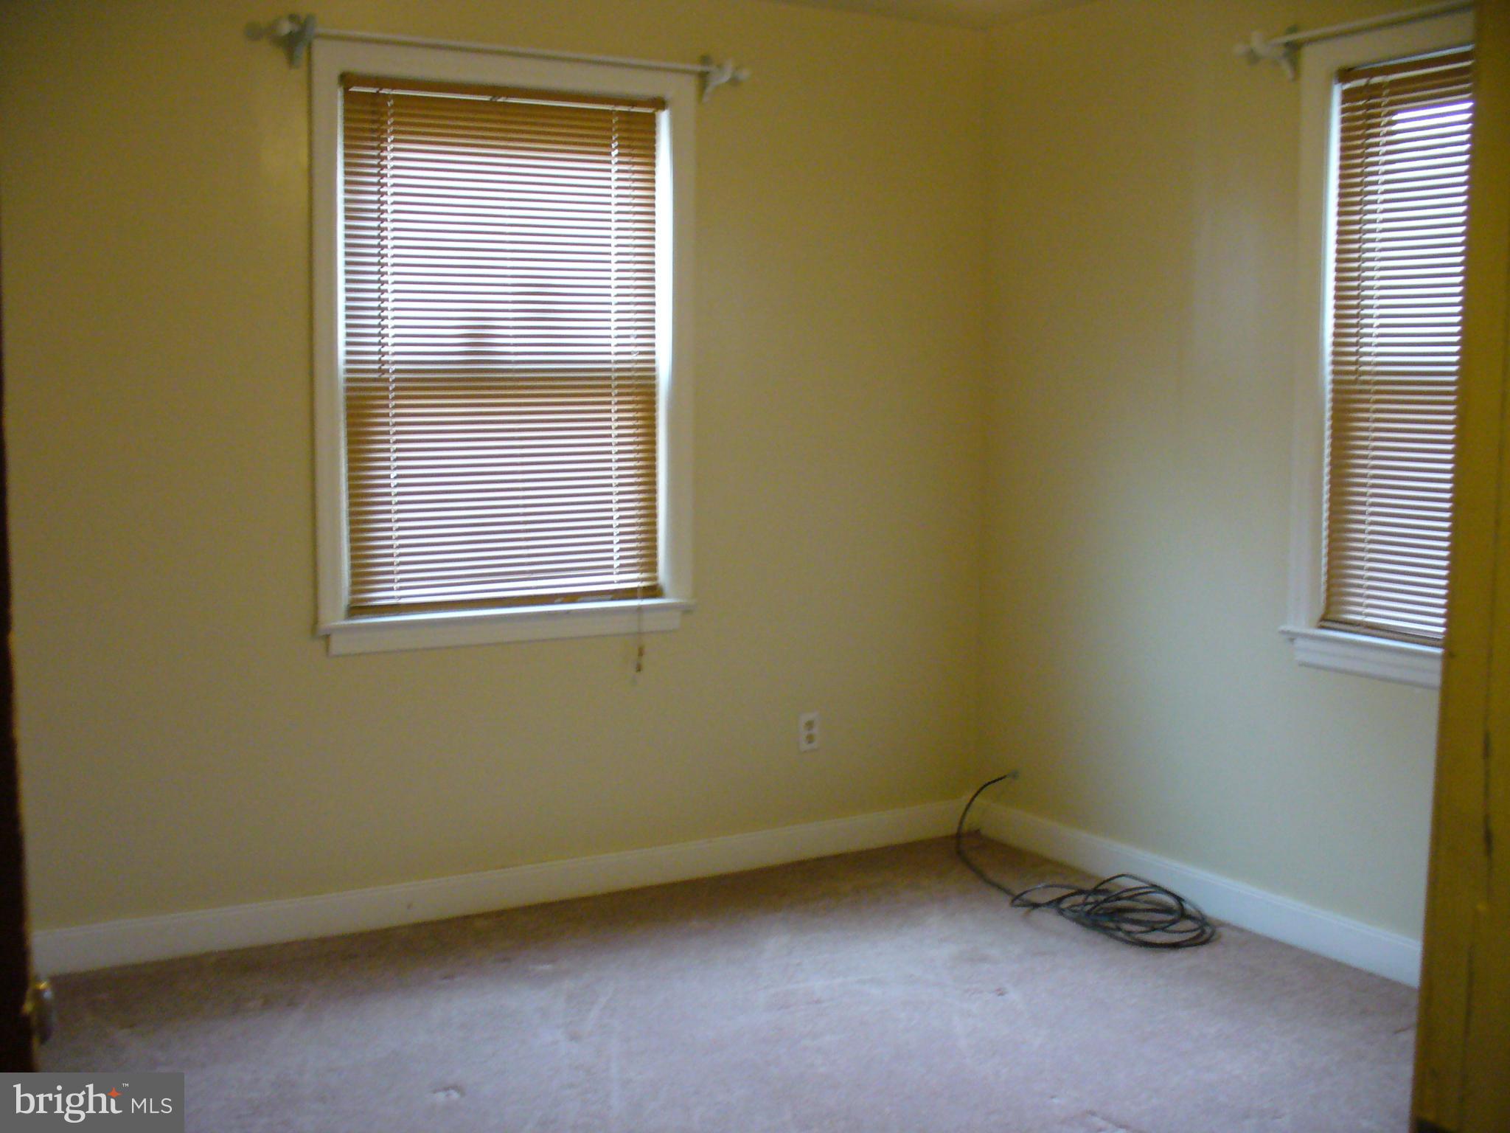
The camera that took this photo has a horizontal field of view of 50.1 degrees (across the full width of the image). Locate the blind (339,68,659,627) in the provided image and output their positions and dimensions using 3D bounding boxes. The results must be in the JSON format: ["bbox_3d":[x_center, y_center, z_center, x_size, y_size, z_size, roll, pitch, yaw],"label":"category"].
[{"bbox_3d":[-0.620,-0.548,4.111,0.865,1.310,0.040,-3,7,-30],"label":"blind"}]

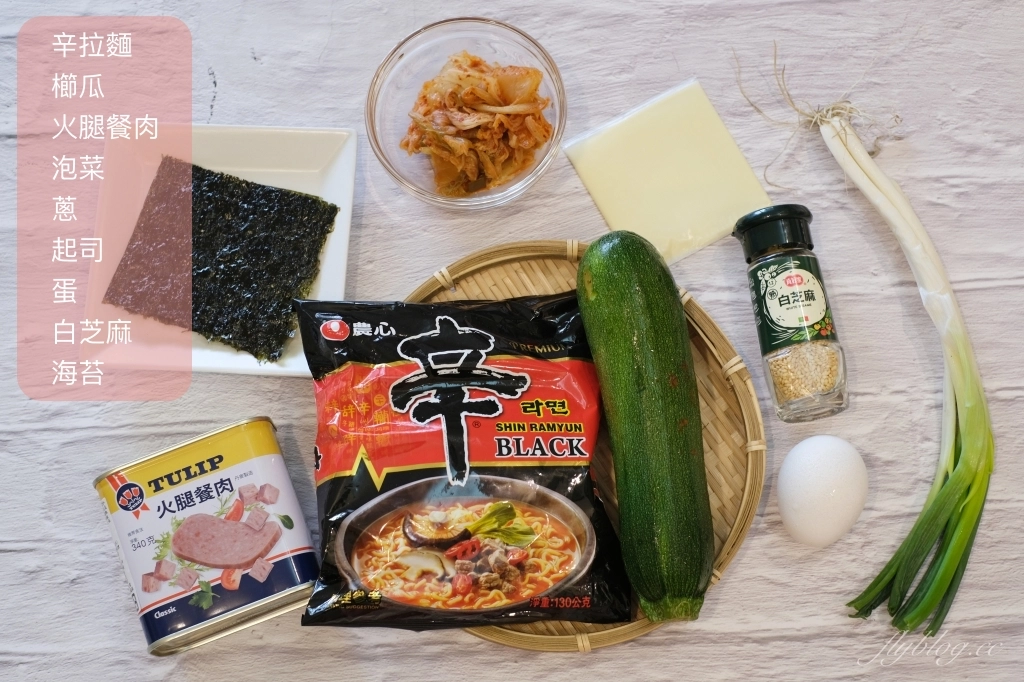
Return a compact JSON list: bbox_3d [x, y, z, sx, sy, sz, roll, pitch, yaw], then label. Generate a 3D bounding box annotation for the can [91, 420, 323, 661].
[{"bbox_3d":[-0.152,0.099,0.750,0.095,0.054,0.087,-18,76,-4],"label":"can"}]

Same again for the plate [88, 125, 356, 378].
[{"bbox_3d":[-0.159,-0.049,0.836,0.140,0.026,0.141,3,76,1],"label":"plate"}]

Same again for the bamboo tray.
[{"bbox_3d":[0.022,0.051,0.774,0.214,0.026,0.214,0,75,1],"label":"bamboo tray"}]

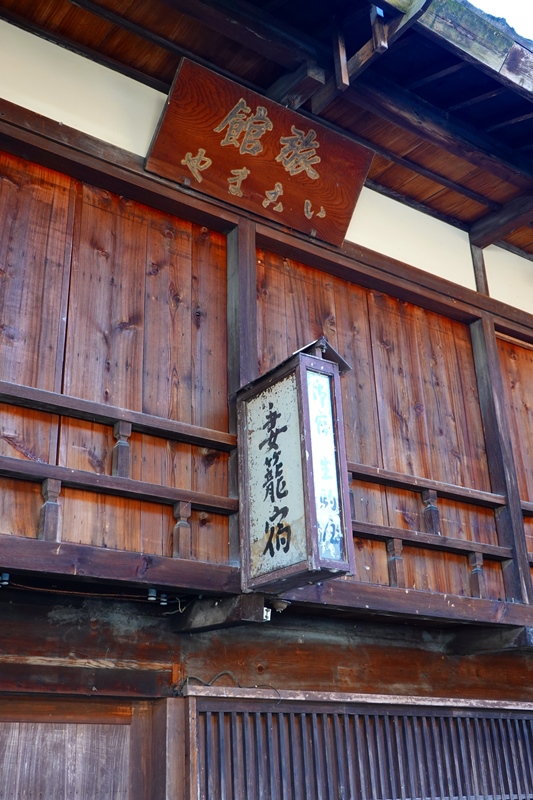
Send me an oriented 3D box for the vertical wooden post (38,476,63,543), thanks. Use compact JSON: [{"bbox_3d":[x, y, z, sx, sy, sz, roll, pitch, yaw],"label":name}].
[{"bbox_3d":[-0.841,0.440,3.449,0.058,0.259,0.058,15,-29,-32],"label":"vertical wooden post"}]

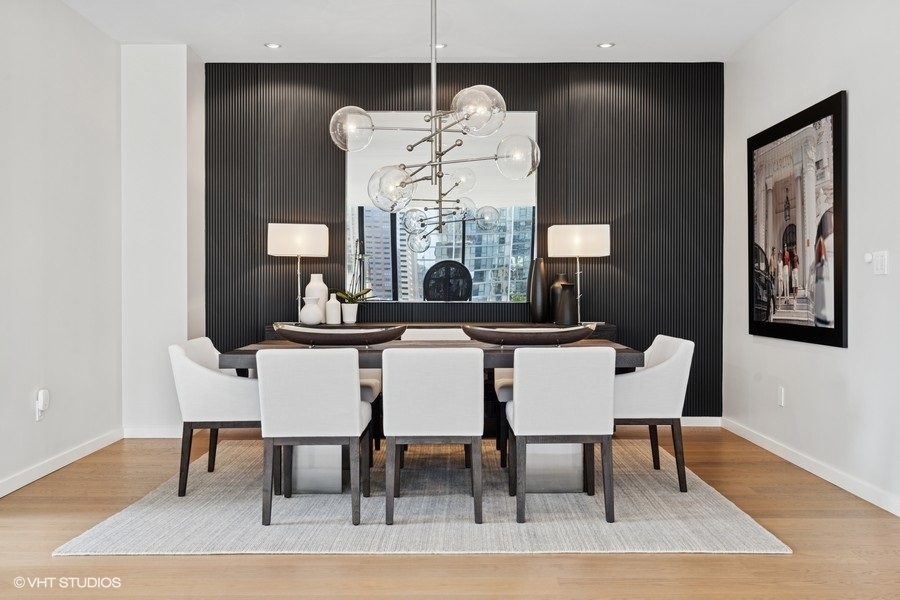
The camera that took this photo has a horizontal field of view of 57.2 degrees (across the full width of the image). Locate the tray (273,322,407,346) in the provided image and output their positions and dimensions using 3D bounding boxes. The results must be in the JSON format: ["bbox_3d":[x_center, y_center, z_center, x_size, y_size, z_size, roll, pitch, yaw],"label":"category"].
[{"bbox_3d":[-0.626,0.203,4.700,0.760,0.135,0.270,0,1,0],"label":"tray"}]

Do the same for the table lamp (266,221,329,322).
[{"bbox_3d":[-1.135,-0.192,6.200,0.430,0.750,0.240,0,1,0],"label":"table lamp"}]

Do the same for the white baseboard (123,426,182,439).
[{"bbox_3d":[-2.153,0.967,6.030,0.470,0.084,0.016,0,1,0],"label":"white baseboard"}]

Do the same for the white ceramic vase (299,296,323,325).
[{"bbox_3d":[-1.029,0.087,6.171,0.171,0.209,0.171,0,1,0],"label":"white ceramic vase"}]

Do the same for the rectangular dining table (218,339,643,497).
[{"bbox_3d":[-0.090,0.644,4.698,2.151,0.759,1.026,0,1,0],"label":"rectangular dining table"}]

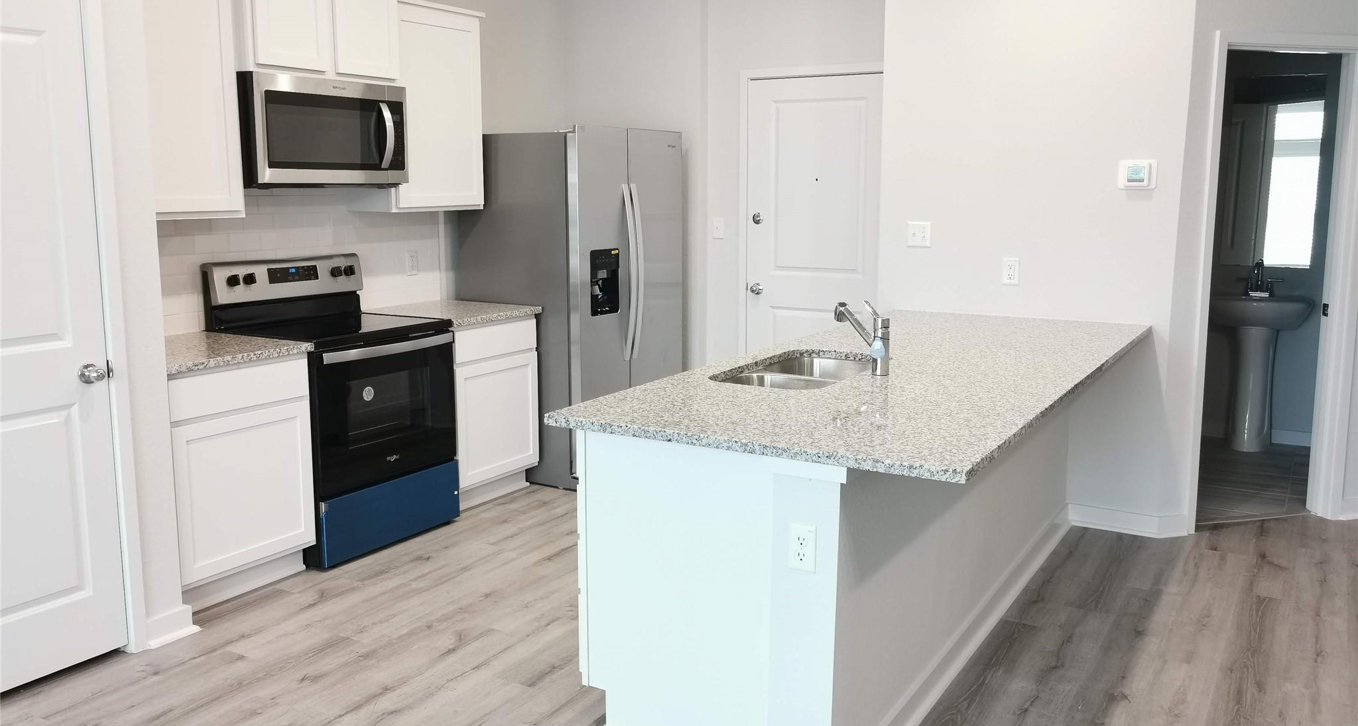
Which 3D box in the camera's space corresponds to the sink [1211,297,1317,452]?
[{"bbox_3d":[3.261,0.063,6.247,0.530,0.860,0.445,6,11,30],"label":"sink"}]

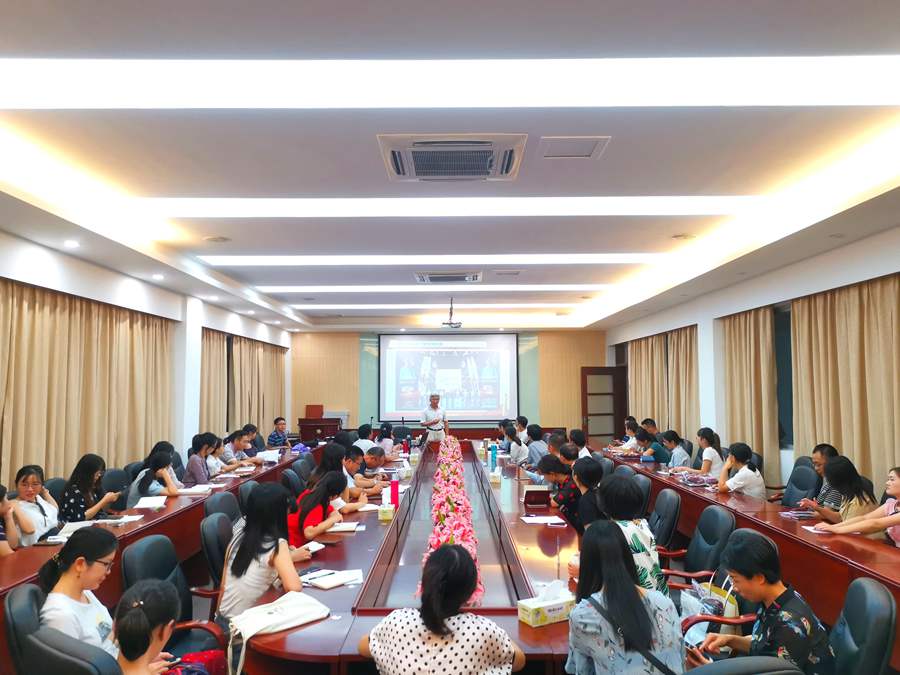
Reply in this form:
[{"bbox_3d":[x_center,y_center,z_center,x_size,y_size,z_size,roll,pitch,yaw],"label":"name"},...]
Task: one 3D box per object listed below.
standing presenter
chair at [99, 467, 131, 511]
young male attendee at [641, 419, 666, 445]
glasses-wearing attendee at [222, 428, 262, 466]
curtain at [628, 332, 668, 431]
[{"bbox_3d":[-0.300,1.891,13.301,0.540,1.660,0.400,0,-4,-3],"label":"standing presenter"},{"bbox_3d":[-2.820,1.704,6.246,0.620,1.040,0.600,0,-4,5],"label":"chair"},{"bbox_3d":[2.990,1.911,10.793,0.750,1.270,0.500,0,-4,-6],"label":"young male attendee"},{"bbox_3d":[-2.780,1.835,9.394,0.800,1.220,0.520,0,-4,0],"label":"glasses-wearing attendee"},{"bbox_3d":[3.950,1.358,14.140,0.180,2.700,2.750,0,-4,0],"label":"curtain"}]

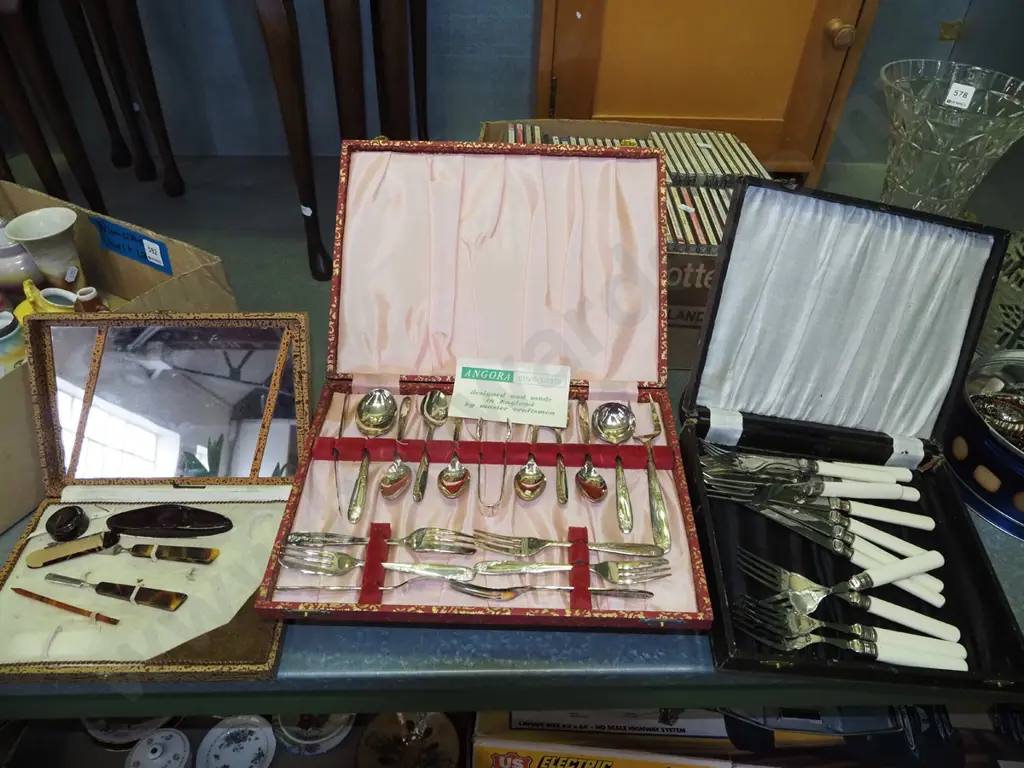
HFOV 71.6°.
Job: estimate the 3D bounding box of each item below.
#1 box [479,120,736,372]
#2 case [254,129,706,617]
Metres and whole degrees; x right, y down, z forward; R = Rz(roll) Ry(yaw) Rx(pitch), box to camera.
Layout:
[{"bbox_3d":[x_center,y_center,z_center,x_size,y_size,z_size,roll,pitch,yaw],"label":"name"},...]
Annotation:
[{"bbox_3d":[0.134,-0.183,0.875,0.345,0.153,0.320,3,41,1],"label":"box"},{"bbox_3d":[-0.014,-0.037,0.611,0.322,0.175,0.429,2,41,1],"label":"case"}]

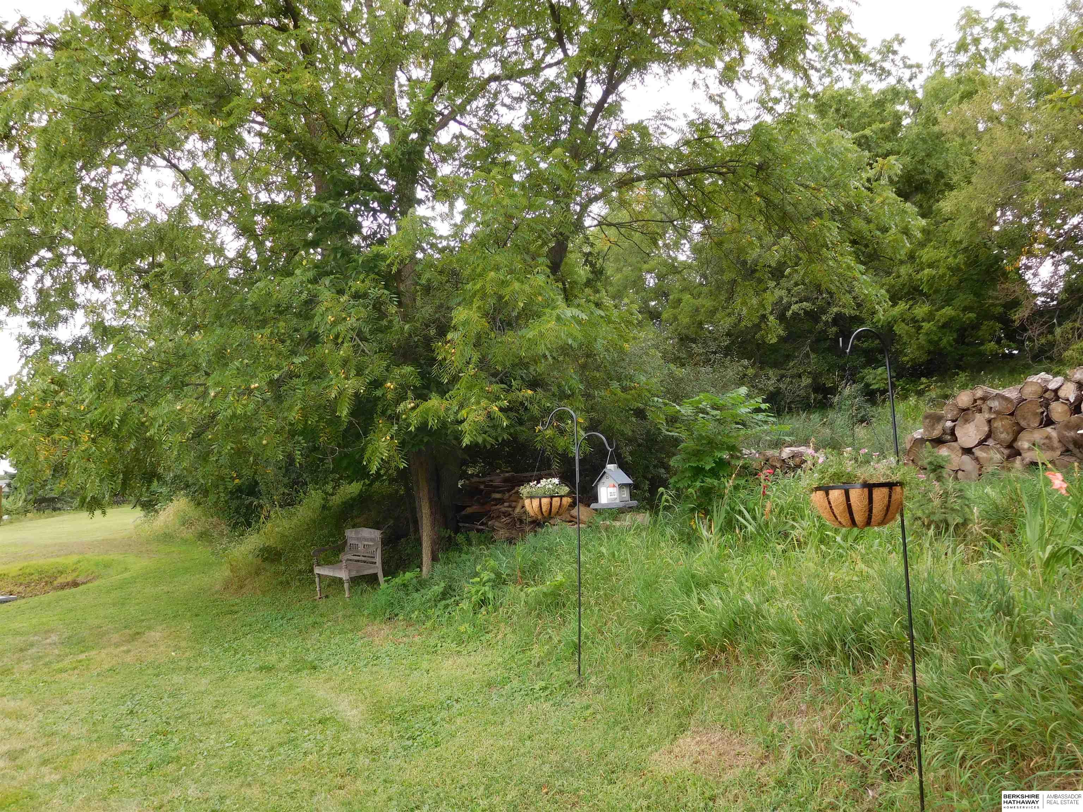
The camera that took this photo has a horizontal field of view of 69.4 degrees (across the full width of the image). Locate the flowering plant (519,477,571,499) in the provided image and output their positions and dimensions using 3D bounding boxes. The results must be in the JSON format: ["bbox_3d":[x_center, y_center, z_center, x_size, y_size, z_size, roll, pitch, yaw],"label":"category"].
[{"bbox_3d":[0.031,0.666,6.350,0.410,0.170,0.380,-2,-6,0],"label":"flowering plant"}]

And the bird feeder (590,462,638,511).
[{"bbox_3d":[0.586,0.647,6.300,0.275,0.340,0.275,-6,-8,35],"label":"bird feeder"}]

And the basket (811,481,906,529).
[{"bbox_3d":[1.303,0.411,3.220,0.350,0.178,0.350,-4,-7,22],"label":"basket"}]

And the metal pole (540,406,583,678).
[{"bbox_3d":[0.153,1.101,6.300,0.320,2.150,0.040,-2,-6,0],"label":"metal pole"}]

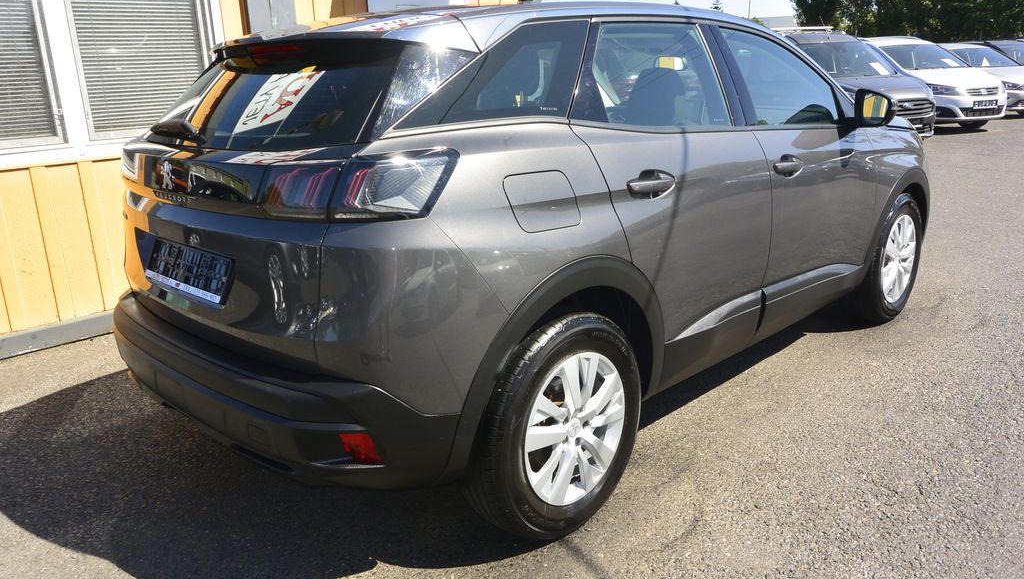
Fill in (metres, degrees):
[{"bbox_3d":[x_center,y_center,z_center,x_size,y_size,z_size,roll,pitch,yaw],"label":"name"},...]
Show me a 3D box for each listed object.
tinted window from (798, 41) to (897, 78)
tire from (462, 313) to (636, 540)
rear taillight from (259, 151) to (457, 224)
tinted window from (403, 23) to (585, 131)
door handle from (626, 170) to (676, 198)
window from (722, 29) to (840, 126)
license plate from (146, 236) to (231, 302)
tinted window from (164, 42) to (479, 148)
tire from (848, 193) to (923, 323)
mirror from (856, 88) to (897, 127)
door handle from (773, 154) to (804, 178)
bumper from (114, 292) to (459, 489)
[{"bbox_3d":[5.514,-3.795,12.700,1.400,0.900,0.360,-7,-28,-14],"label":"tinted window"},{"bbox_3d":[0.131,0.406,2.383,0.225,0.700,0.700,12,22,44],"label":"tire"},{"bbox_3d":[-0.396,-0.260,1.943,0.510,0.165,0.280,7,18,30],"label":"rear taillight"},{"bbox_3d":[-0.018,-0.587,2.098,0.840,0.300,0.060,-14,-5,-39],"label":"tinted window"},{"bbox_3d":[0.448,-0.331,2.442,0.250,0.085,0.060,-17,21,-42],"label":"door handle"},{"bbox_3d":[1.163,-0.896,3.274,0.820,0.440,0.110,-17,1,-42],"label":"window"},{"bbox_3d":[-0.966,-0.060,2.282,0.525,0.128,0.025,12,1,44],"label":"license plate"},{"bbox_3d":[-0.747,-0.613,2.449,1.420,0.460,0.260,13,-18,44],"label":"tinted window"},{"bbox_3d":[2.039,-0.185,4.234,0.700,0.700,0.220,-17,21,-42],"label":"tire"},{"bbox_3d":[1.528,-0.779,3.282,0.200,0.165,0.130,11,21,41],"label":"mirror"},{"bbox_3d":[1.103,-0.498,3.089,0.250,0.085,0.060,-17,21,-42],"label":"door handle"},{"bbox_3d":[-0.892,0.278,2.434,1.790,0.370,0.390,12,22,44],"label":"bumper"}]

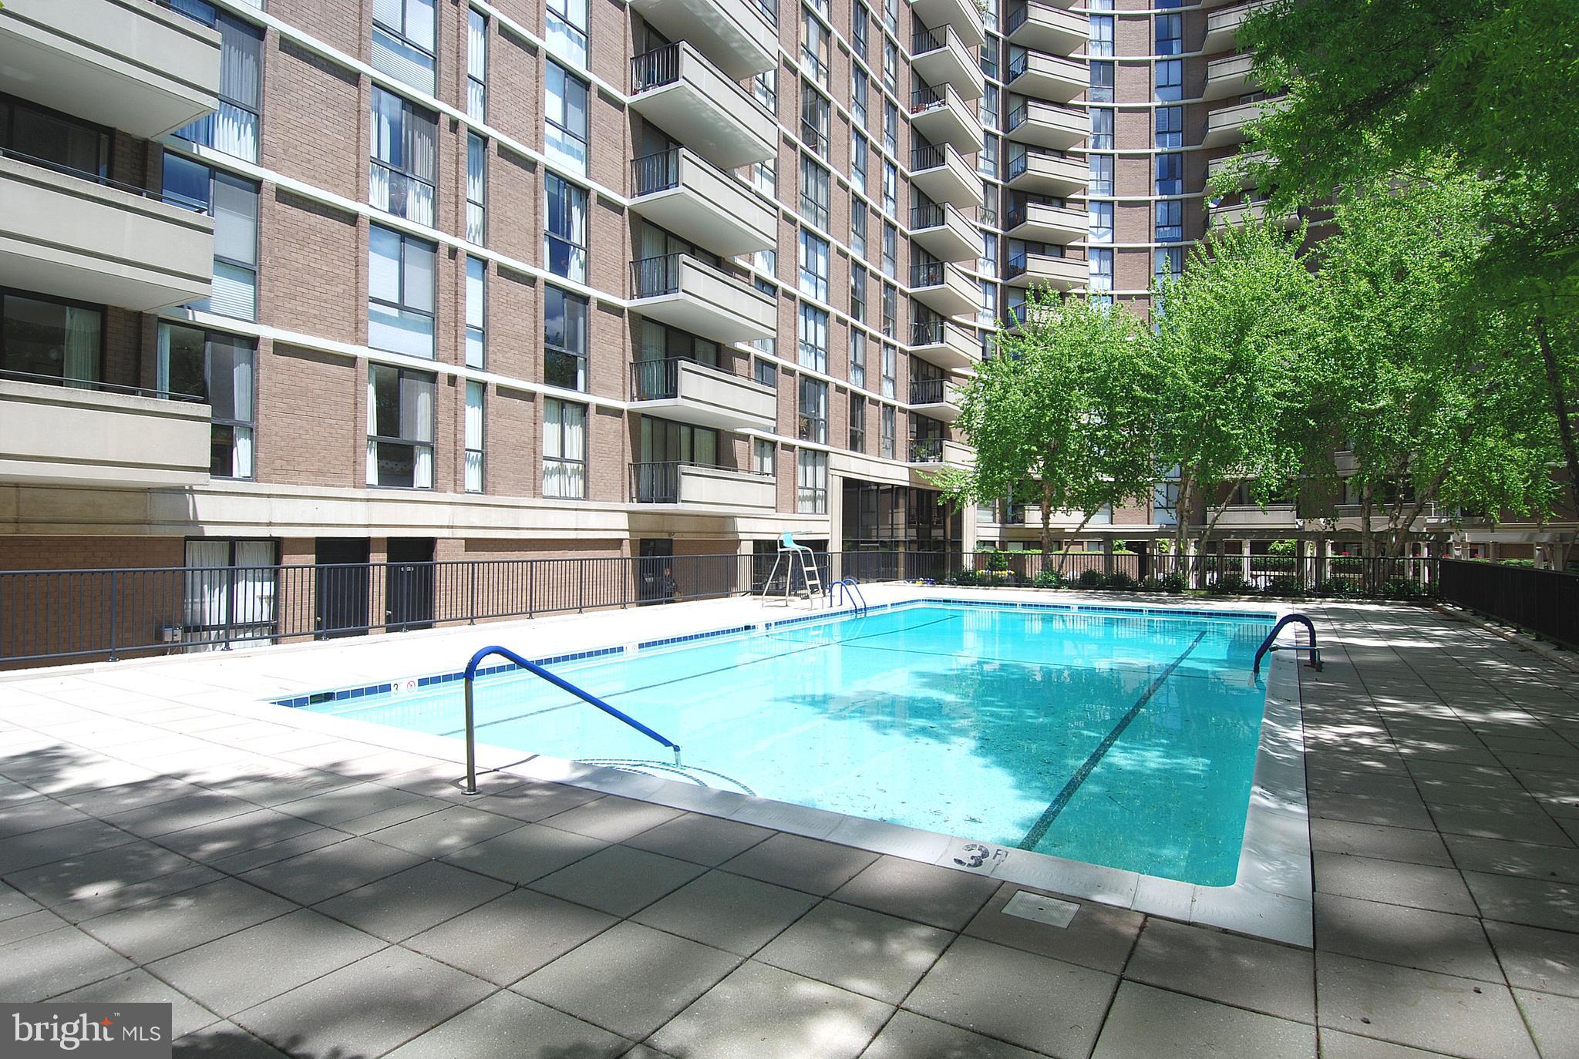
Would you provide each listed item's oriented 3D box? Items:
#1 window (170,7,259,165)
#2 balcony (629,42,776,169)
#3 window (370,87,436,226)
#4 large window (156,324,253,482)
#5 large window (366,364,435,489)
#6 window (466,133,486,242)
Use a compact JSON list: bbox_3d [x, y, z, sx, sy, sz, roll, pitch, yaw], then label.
[{"bbox_3d":[-9.401,-7.386,12.977,0.150,2.421,1.305,0,-1,32],"label":"window"},{"bbox_3d":[-2.280,-11.553,22.023,1.779,1.050,4.399,-1,-1,32],"label":"balcony"},{"bbox_3d":[-7.516,-7.252,15.456,0.120,2.360,1.360,-1,-1,33],"label":"window"},{"bbox_3d":[-9.258,-2.003,12.600,0.150,2.360,1.420,-1,-1,32],"label":"large window"},{"bbox_3d":[-7.573,-1.957,15.332,0.150,2.360,1.430,-1,-1,32],"label":"large window"},{"bbox_3d":[-6.692,-7.182,16.837,0.150,2.250,0.550,-1,-1,32],"label":"window"}]

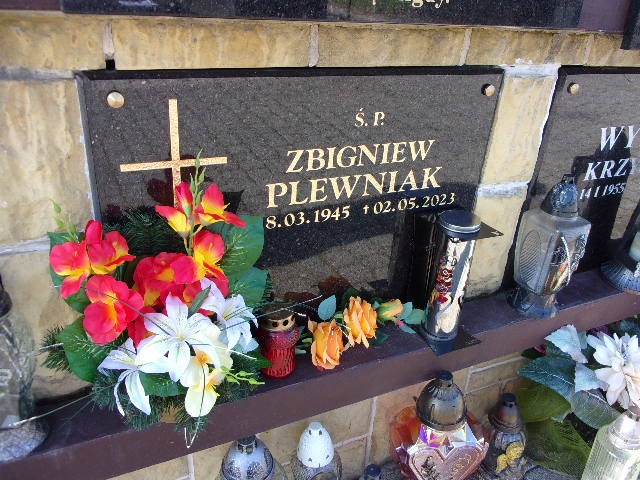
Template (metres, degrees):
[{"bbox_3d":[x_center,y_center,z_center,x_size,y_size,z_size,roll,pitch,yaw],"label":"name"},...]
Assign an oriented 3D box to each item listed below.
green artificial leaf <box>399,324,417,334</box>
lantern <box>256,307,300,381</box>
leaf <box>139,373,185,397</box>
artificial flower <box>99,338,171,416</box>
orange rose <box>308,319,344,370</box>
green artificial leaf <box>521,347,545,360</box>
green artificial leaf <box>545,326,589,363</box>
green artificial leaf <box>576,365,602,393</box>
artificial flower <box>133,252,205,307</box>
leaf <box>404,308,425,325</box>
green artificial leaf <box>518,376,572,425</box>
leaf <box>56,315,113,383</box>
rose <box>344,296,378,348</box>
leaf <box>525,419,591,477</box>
[{"bbox_3d":[0.152,0.156,0.902,0.030,0.012,0.020,1,27,-7],"label":"green artificial leaf"},{"bbox_3d":[-0.070,0.176,0.903,0.060,0.119,0.060,-9,30,-24],"label":"lantern"},{"bbox_3d":[-0.198,0.177,0.645,0.058,0.036,0.030,-5,28,-18],"label":"leaf"},{"bbox_3d":[-0.227,0.168,0.642,0.084,0.080,0.060,-3,16,-14],"label":"artificial flower"},{"bbox_3d":[0.012,0.192,0.941,0.064,0.068,0.066,-4,28,-15],"label":"orange rose"},{"bbox_3d":[0.462,0.250,1.131,0.045,0.030,0.035,-9,30,-24],"label":"green artificial leaf"},{"bbox_3d":[0.508,0.213,1.067,0.070,0.052,0.050,-9,30,-24],"label":"green artificial leaf"},{"bbox_3d":[0.484,0.249,0.930,0.055,0.050,0.020,21,32,30],"label":"green artificial leaf"},{"bbox_3d":[-0.190,0.048,0.649,0.085,0.060,0.052,-9,10,-24],"label":"artificial flower"},{"bbox_3d":[0.195,0.156,1.058,0.038,0.030,0.030,-9,30,-24],"label":"leaf"},{"bbox_3d":[0.445,0.317,1.030,0.105,0.085,0.030,-2,28,-13],"label":"green artificial leaf"},{"bbox_3d":[-0.321,0.149,0.705,0.076,0.086,0.040,-9,30,-24],"label":"leaf"},{"bbox_3d":[0.069,0.137,0.871,0.052,0.068,0.055,-1,18,-11],"label":"rose"},{"bbox_3d":[0.461,0.401,1.000,0.125,0.100,0.035,-2,28,-13],"label":"leaf"}]

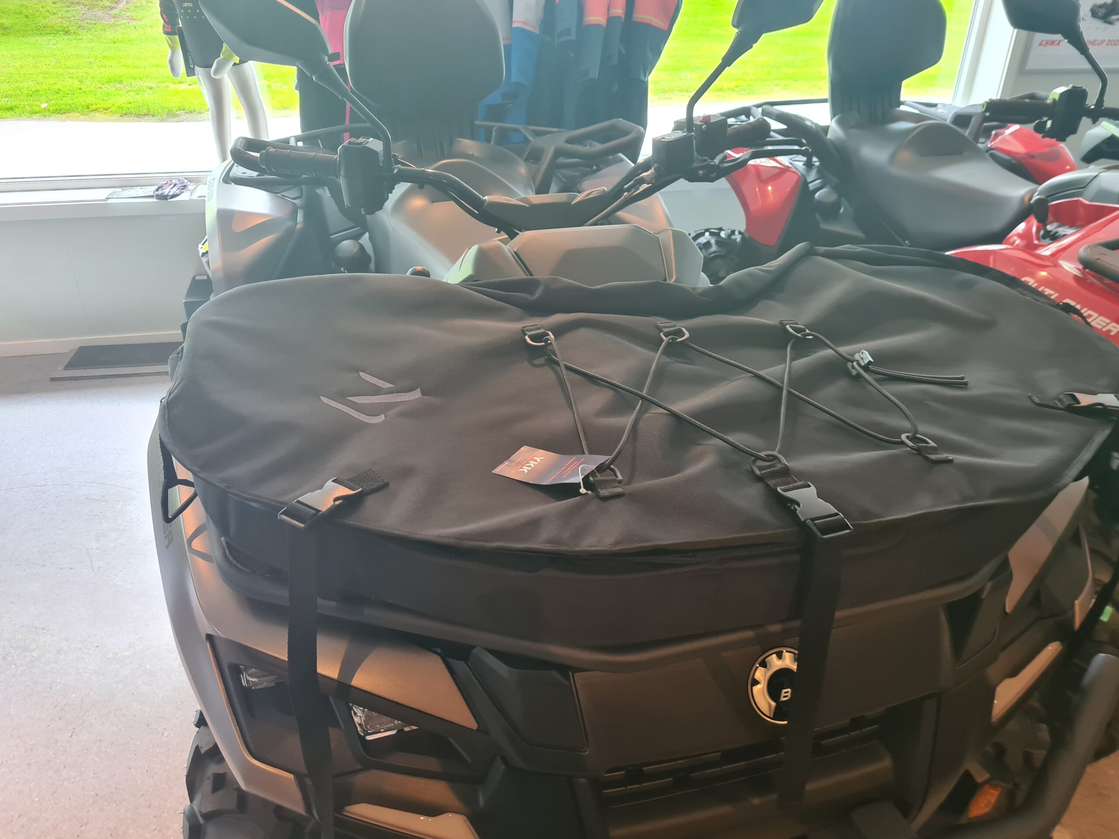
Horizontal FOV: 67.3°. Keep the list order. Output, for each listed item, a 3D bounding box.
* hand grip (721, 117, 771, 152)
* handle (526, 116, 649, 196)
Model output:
[{"bbox_3d":[0.305,-0.467,1.380,0.110,0.035,0.036,-25,36,-30],"label":"hand grip"},{"bbox_3d":[0.058,-0.605,1.950,0.225,0.150,0.170,-9,28,-17],"label":"handle"}]

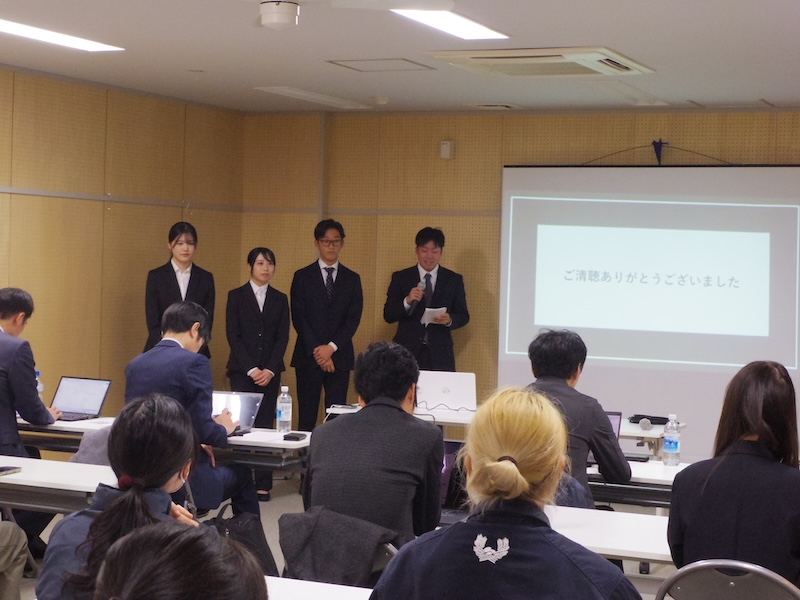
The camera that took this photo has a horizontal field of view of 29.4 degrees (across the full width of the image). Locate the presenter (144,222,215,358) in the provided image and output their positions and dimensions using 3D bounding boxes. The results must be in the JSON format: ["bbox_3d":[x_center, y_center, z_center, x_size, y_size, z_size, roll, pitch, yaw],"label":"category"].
[{"bbox_3d":[-1.397,0.362,9.662,0.440,1.704,0.320,2,2,-9],"label":"presenter"}]

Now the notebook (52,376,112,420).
[{"bbox_3d":[-1.607,0.478,7.361,0.305,0.196,0.297,2,2,26],"label":"notebook"}]

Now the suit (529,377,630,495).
[{"bbox_3d":[0.621,0.609,5.846,0.480,0.640,0.470,2,2,24],"label":"suit"}]

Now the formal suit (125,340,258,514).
[{"bbox_3d":[-0.895,0.706,6.636,0.490,1.060,0.720,3,2,32],"label":"formal suit"}]

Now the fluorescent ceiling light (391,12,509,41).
[{"bbox_3d":[0.165,-1.214,6.486,0.225,0.060,1.200,3,2,24],"label":"fluorescent ceiling light"}]

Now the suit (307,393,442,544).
[{"bbox_3d":[-0.075,0.626,4.678,0.460,0.640,0.450,2,2,24],"label":"suit"}]

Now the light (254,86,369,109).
[{"bbox_3d":[-0.543,-1.335,9.988,0.240,0.060,1.240,3,2,24],"label":"light"}]

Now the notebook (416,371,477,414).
[{"bbox_3d":[0.275,0.489,8.297,0.328,0.228,0.294,2,2,13],"label":"notebook"}]

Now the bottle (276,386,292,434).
[{"bbox_3d":[-0.533,0.507,7.072,0.066,0.215,0.066,2,2,24],"label":"bottle"}]

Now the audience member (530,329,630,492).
[{"bbox_3d":[0.642,0.743,5.904,0.520,1.270,0.780,2,2,24],"label":"audience member"}]

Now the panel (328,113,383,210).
[{"bbox_3d":[-0.330,-0.968,10.698,0.418,0.660,0.025,3,2,24],"label":"panel"}]

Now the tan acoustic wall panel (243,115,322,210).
[{"bbox_3d":[-0.851,-0.991,10.933,0.640,0.660,0.025,3,2,24],"label":"tan acoustic wall panel"}]

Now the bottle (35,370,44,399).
[{"bbox_3d":[-1.812,0.455,7.642,0.066,0.214,0.066,2,2,24],"label":"bottle"}]

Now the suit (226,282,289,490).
[{"bbox_3d":[-0.886,0.535,9.488,0.395,1.296,0.280,2,2,-9],"label":"suit"}]

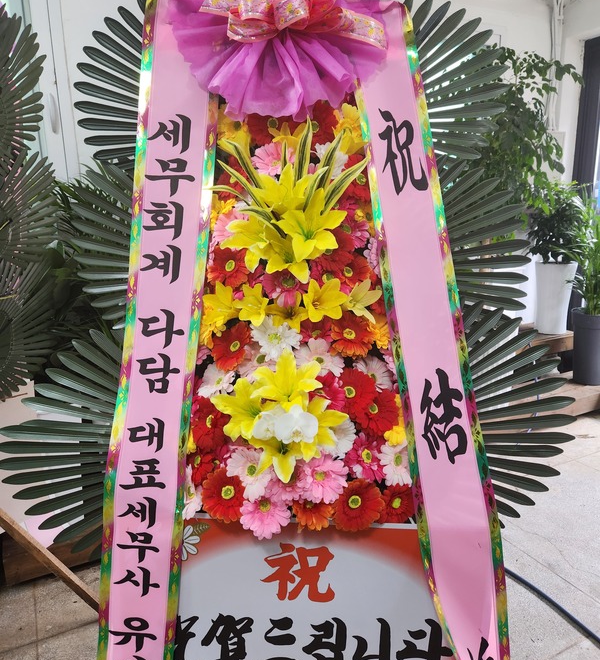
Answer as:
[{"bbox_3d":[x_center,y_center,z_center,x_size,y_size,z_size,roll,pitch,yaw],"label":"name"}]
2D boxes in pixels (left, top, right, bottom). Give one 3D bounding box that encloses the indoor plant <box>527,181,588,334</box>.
[{"bbox_3d":[1.981,-0.543,4.090,0.450,1.140,0.450,5,15,25],"label":"indoor plant"}]

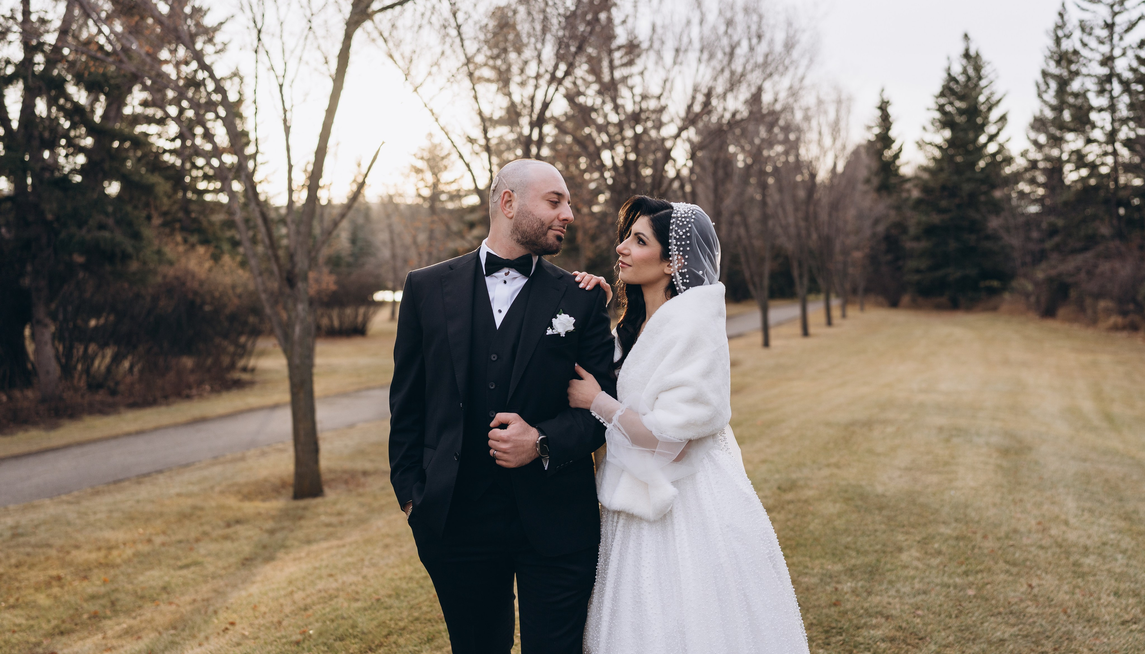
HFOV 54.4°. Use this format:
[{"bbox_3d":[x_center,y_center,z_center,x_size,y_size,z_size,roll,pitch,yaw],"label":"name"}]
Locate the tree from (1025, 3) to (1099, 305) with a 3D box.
[{"bbox_3d":[18.514,-6.324,42.000,2.900,11.800,2.900,0,2,0],"label":"tree"}]

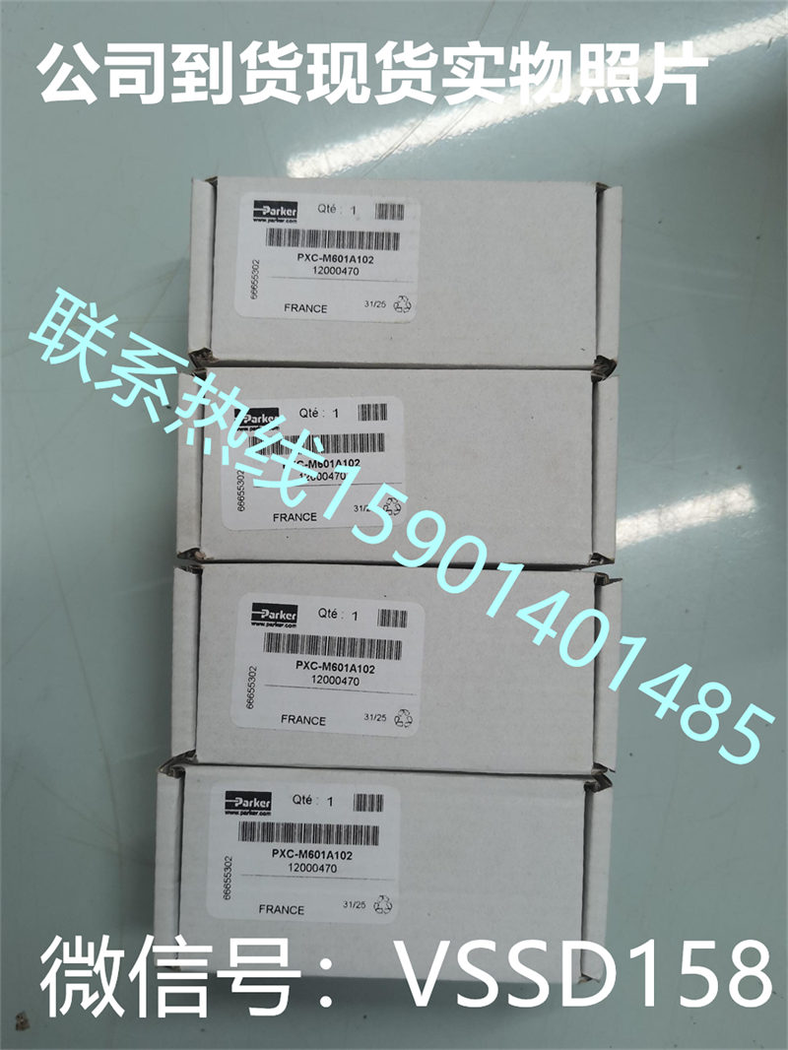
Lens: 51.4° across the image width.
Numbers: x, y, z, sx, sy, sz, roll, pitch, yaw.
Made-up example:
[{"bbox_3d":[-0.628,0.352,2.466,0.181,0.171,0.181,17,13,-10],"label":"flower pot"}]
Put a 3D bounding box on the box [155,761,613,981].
[{"bbox_3d":[-0.004,0.129,0.322,0.166,0.046,0.073,2,86,0],"label":"box"}]

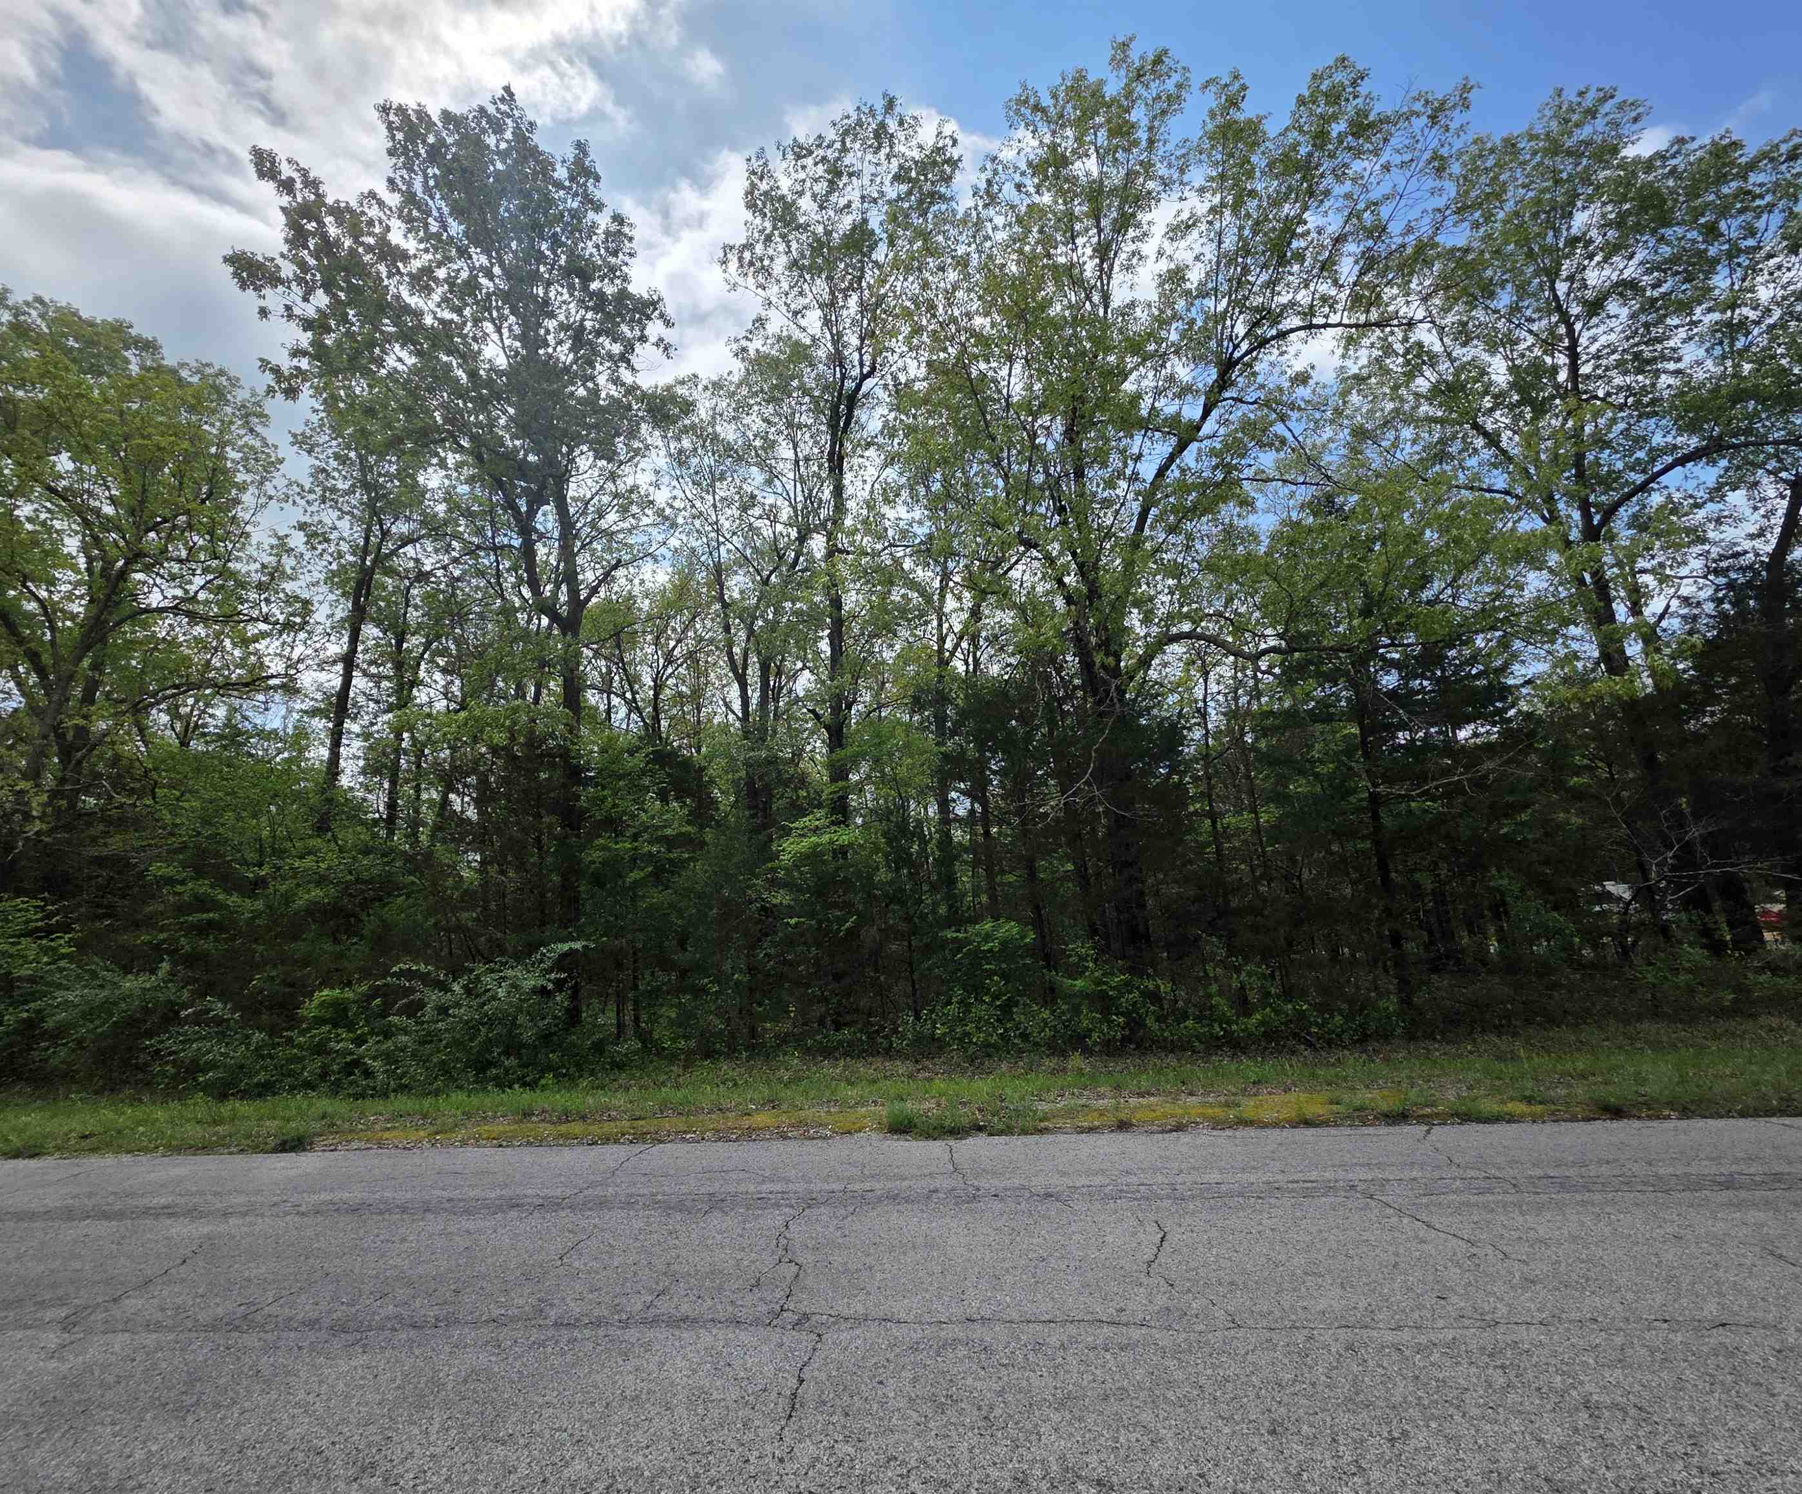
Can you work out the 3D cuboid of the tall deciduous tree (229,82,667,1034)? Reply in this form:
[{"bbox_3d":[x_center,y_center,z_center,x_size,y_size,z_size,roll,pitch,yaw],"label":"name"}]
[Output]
[{"bbox_3d":[-5.790,-3.115,9.871,5.500,13.200,5.300,-1,-10,0],"label":"tall deciduous tree"}]

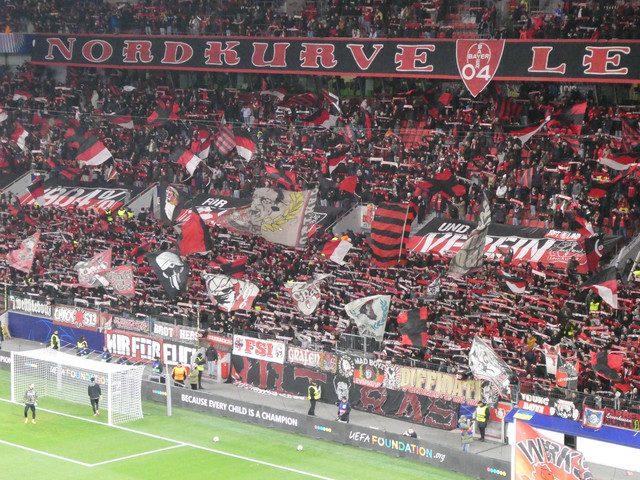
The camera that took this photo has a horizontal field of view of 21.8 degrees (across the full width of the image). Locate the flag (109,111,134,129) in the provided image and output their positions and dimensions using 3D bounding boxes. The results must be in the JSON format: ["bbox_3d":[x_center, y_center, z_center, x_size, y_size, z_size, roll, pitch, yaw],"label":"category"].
[{"bbox_3d":[-13.957,-8.402,117.000,1.828,1.125,0.400,3,7,20],"label":"flag"}]

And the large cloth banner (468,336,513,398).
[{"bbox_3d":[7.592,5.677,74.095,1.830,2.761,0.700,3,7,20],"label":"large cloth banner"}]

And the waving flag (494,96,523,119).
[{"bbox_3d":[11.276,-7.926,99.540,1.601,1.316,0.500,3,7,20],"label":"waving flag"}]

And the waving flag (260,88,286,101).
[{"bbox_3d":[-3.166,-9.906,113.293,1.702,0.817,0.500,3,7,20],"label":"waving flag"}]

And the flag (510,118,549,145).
[{"bbox_3d":[12.301,-6.370,97.700,2.240,1.500,0.600,4,7,27],"label":"flag"}]

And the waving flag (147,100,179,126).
[{"bbox_3d":[-10.980,-8.819,116.000,2.231,1.812,0.500,3,7,20],"label":"waving flag"}]

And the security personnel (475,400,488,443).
[{"bbox_3d":[7.328,8.235,75.500,0.580,1.840,0.380,6,8,38],"label":"security personnel"}]

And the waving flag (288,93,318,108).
[{"bbox_3d":[-1.117,-9.446,112.680,2.010,1.073,0.450,1,7,11],"label":"waving flag"}]

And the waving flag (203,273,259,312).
[{"bbox_3d":[-4.707,2.845,88.500,2.950,1.980,0.500,2,7,17],"label":"waving flag"}]

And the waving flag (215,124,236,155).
[{"bbox_3d":[-6.077,-6.462,107.000,1.415,1.929,0.400,3,7,20],"label":"waving flag"}]

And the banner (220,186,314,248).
[{"bbox_3d":[-2.969,-1.199,95.000,5.800,3.500,0.800,2,7,11],"label":"banner"}]

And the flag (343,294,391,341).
[{"bbox_3d":[2.341,3.819,82.003,2.249,2.244,0.450,2,7,13],"label":"flag"}]

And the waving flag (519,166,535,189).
[{"bbox_3d":[11.355,-3.437,91.500,0.880,1.210,0.400,3,7,20],"label":"waving flag"}]

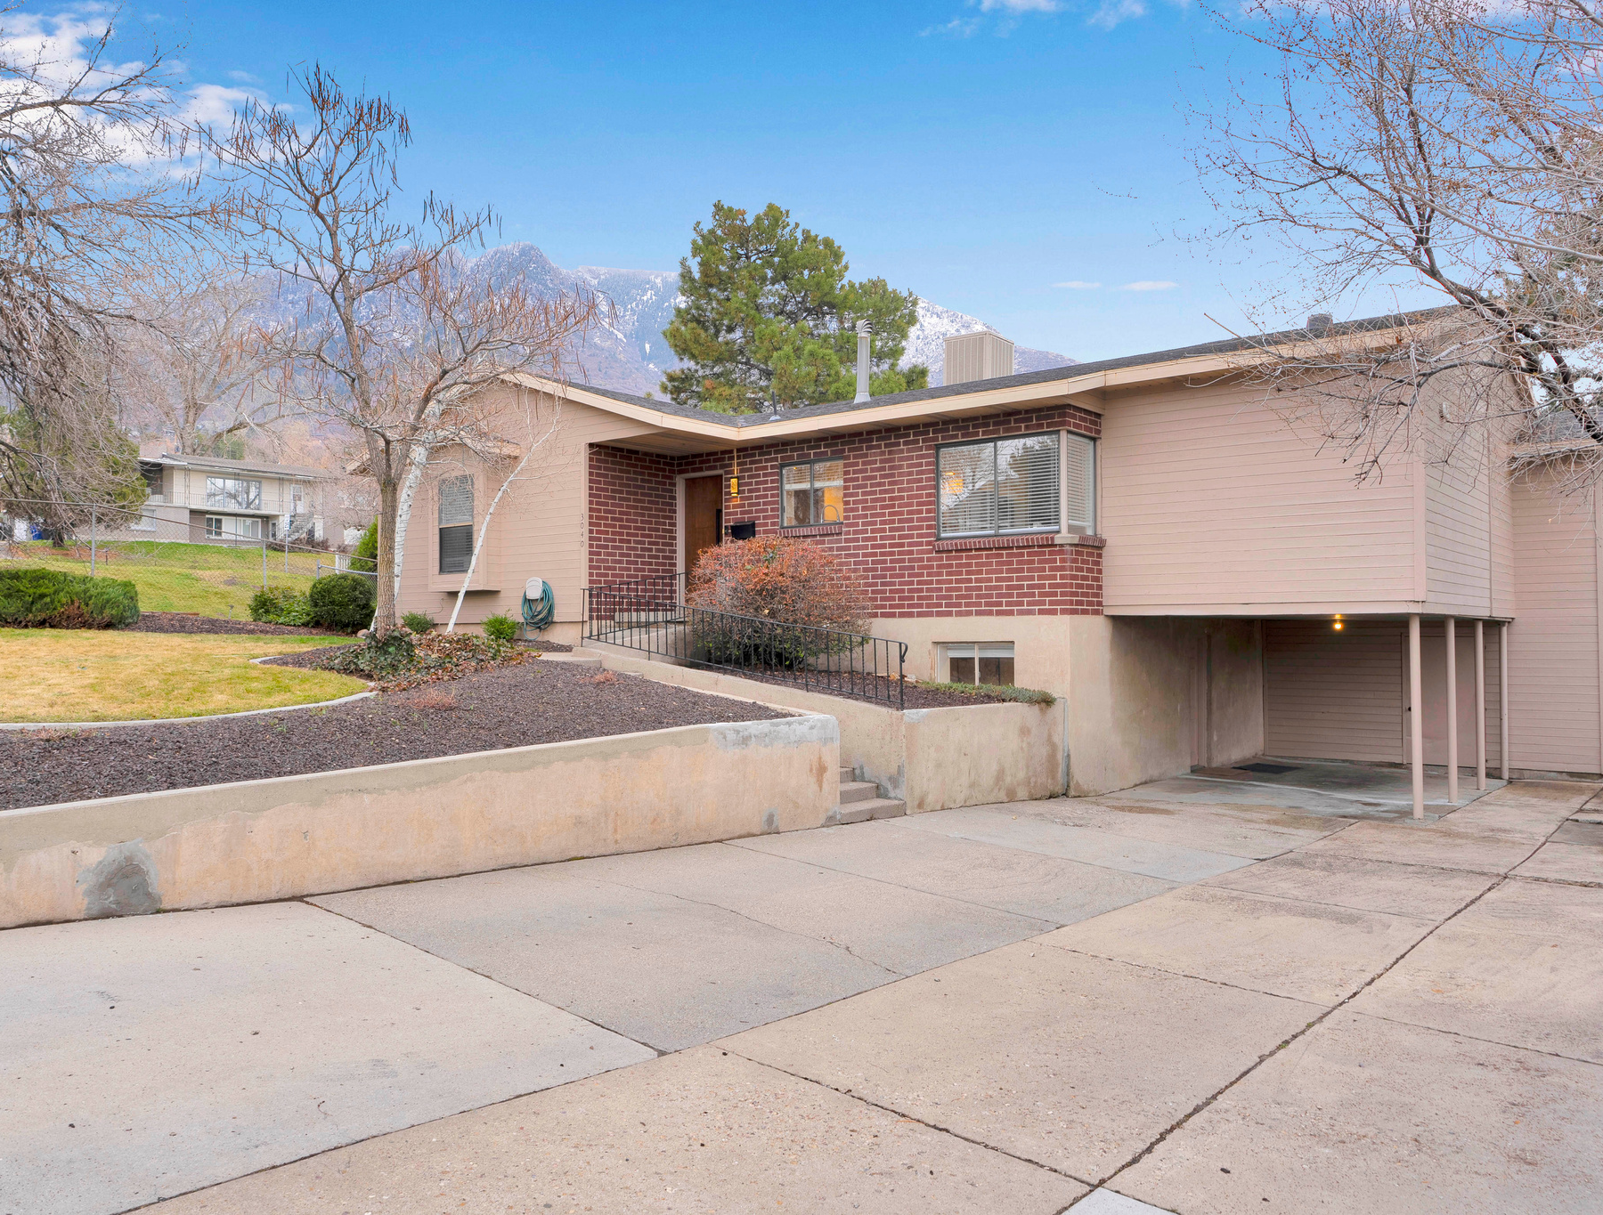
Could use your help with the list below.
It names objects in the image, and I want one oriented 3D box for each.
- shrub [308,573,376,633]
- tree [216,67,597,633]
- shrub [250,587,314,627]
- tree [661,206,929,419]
[{"bbox_3d":[-7.700,-0.060,20.400,1.150,1.000,1.120,0,-1,-20],"label":"shrub"},{"bbox_3d":[-5.900,-3.800,18.300,5.600,8.600,5.200,0,-1,-18],"label":"tree"},{"bbox_3d":[-8.750,-0.020,20.600,1.120,0.680,1.050,0,-1,-22],"label":"shrub"},{"bbox_3d":[-0.200,-4.900,35.000,7.700,13.200,7.400,0,-1,0],"label":"tree"}]

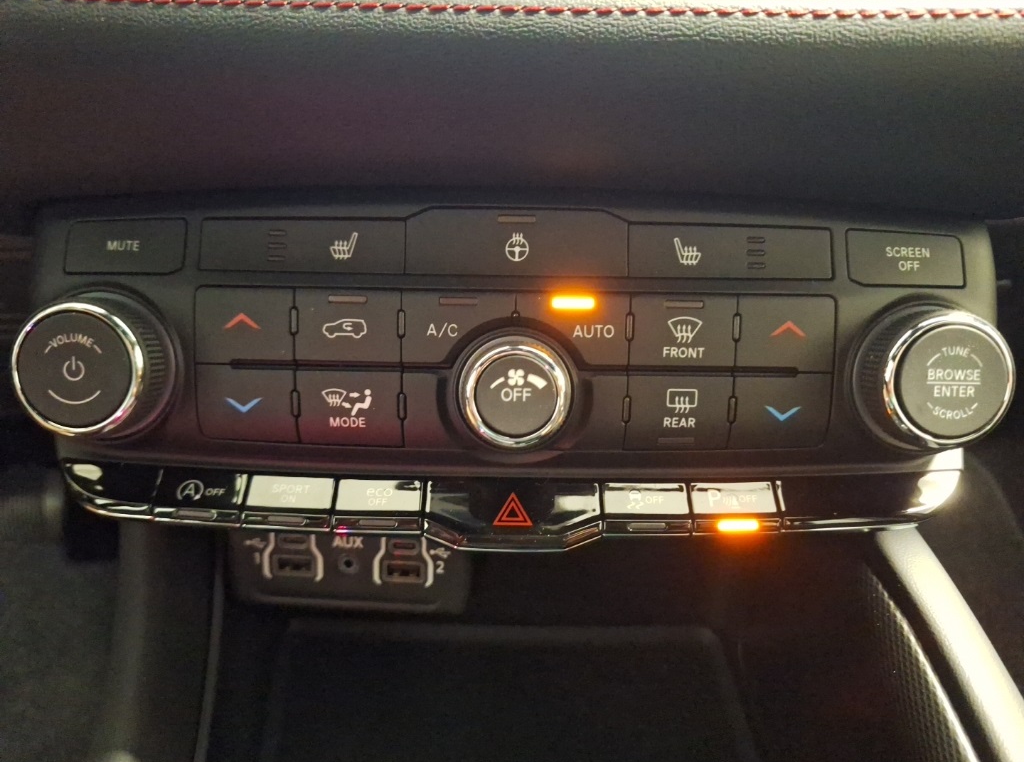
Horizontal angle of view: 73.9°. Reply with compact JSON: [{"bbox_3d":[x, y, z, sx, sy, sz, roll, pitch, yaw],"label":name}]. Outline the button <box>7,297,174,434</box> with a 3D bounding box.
[{"bbox_3d":[-0.128,-0.004,0.209,0.039,0.039,0.019,1,6,1],"label":"button"}]

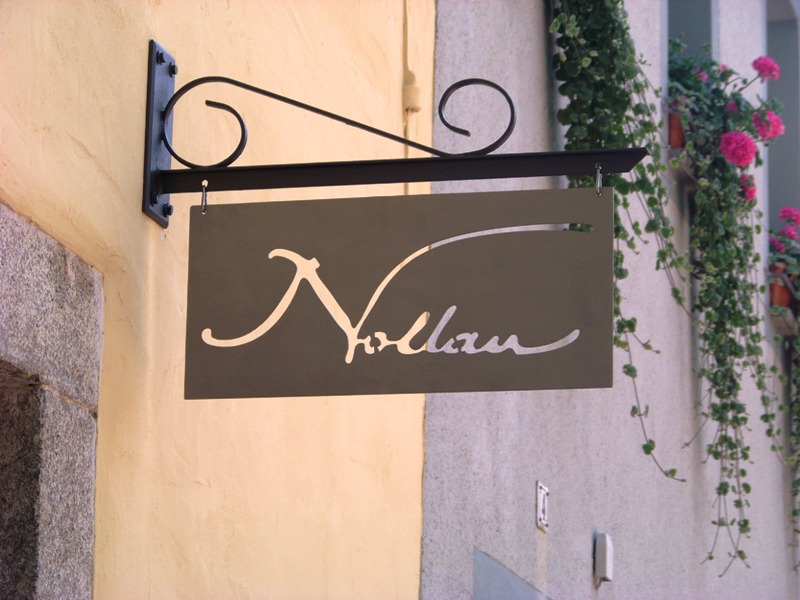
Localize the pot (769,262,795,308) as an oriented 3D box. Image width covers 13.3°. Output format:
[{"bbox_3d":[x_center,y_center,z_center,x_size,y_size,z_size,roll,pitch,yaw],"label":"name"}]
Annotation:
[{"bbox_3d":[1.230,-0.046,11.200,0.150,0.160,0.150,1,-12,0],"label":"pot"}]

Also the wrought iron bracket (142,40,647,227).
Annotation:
[{"bbox_3d":[-0.005,-0.263,5.057,0.747,0.256,0.089,-2,-13,14],"label":"wrought iron bracket"}]

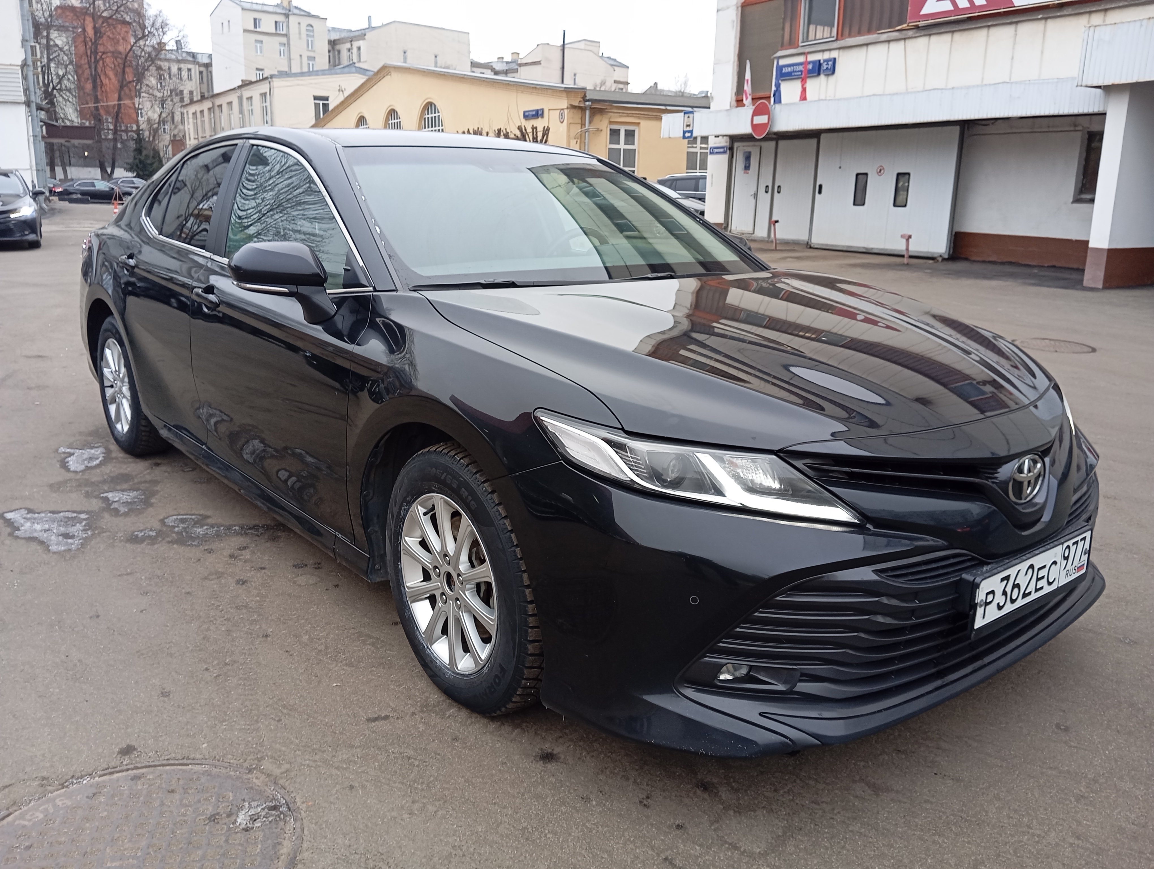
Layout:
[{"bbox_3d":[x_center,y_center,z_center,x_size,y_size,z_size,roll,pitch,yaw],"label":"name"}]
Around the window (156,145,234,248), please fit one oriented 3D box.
[{"bbox_3d":[-1.496,-0.930,3.645,0.180,0.390,0.760,-9,18,-39],"label":"window"}]

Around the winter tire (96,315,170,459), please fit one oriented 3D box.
[{"bbox_3d":[-2.050,-0.243,4.379,0.210,0.665,0.672,-10,18,-39],"label":"winter tire"}]

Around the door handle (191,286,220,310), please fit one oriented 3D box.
[{"bbox_3d":[-1.250,-0.464,3.168,0.055,0.050,0.235,-10,18,-39],"label":"door handle"}]

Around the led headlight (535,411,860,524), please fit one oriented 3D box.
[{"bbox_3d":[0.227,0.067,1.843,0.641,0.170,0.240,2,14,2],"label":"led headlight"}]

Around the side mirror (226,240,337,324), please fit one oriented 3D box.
[{"bbox_3d":[-0.815,-0.418,2.551,0.225,0.220,0.210,-9,18,-39],"label":"side mirror"}]

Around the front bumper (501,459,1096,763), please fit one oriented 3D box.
[{"bbox_3d":[0.769,0.263,2.321,1.820,0.570,0.700,-9,18,-39],"label":"front bumper"}]

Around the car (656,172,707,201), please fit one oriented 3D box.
[{"bbox_3d":[5.185,-8.401,33.500,4.600,1.690,1.860,1,14,-6],"label":"car"}]

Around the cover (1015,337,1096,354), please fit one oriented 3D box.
[{"bbox_3d":[4.250,-0.790,8.340,0.690,0.030,0.690,-11,20,-39],"label":"cover"}]

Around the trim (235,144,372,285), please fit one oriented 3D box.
[{"bbox_3d":[-0.870,-0.722,2.920,0.200,0.420,1.280,-9,18,-39],"label":"trim"}]

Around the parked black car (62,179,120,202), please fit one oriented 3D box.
[{"bbox_3d":[-29.105,-14.778,57.000,4.880,1.450,1.840,-6,16,-30],"label":"parked black car"}]

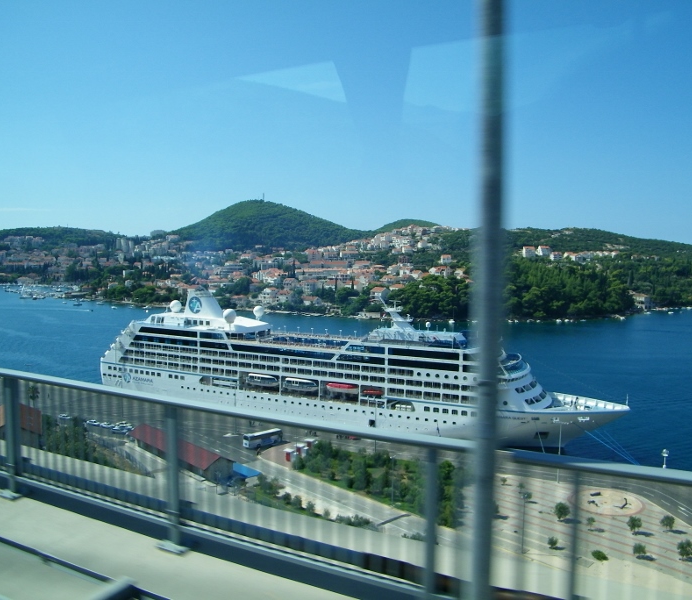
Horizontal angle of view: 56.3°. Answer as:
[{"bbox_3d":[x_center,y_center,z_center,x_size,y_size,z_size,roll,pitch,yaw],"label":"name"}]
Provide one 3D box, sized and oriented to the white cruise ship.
[{"bbox_3d":[-4.755,20.576,212.955,180.450,44.000,27.000,3,6,24],"label":"white cruise ship"}]

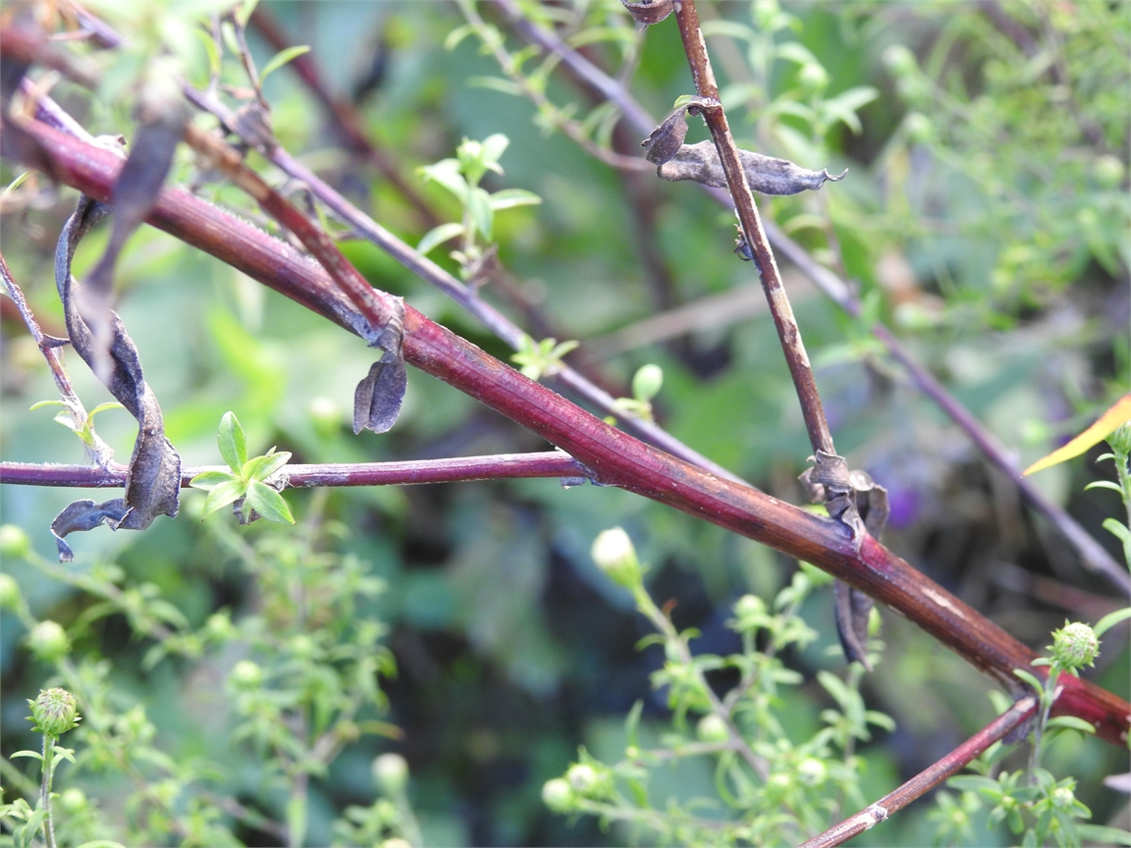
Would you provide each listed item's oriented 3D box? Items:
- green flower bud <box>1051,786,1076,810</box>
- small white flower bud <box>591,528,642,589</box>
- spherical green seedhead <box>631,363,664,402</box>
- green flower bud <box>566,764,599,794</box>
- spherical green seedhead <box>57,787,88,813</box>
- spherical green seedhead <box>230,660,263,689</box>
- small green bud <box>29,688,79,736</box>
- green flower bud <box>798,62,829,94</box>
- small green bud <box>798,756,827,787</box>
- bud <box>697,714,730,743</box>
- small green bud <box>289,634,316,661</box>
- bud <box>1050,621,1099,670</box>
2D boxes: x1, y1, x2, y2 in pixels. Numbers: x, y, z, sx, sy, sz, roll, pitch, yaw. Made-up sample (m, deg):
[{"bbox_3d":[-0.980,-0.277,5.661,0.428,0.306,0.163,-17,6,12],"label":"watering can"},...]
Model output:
[{"bbox_3d":[0.094,0.070,0.460,0.004,0.004,0.004,8,41,0],"label":"green flower bud"},{"bbox_3d":[0.009,0.025,0.450,0.008,0.011,0.008,-28,12,0],"label":"small white flower bud"},{"bbox_3d":[0.015,-0.008,0.460,0.006,0.007,0.006,12,12,0],"label":"spherical green seedhead"},{"bbox_3d":[0.004,0.081,0.560,0.007,0.007,0.007,-15,39,0],"label":"green flower bud"},{"bbox_3d":[-0.104,0.080,0.520,0.006,0.005,0.006,0,18,0],"label":"spherical green seedhead"},{"bbox_3d":[-0.071,0.056,0.550,0.007,0.007,0.007,0,18,0],"label":"spherical green seedhead"},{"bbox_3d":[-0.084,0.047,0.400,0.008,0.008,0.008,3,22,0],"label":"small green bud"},{"bbox_3d":[0.061,-0.085,0.600,0.008,0.008,0.008,0,24,0],"label":"green flower bud"},{"bbox_3d":[0.047,0.067,0.470,0.006,0.005,0.006,0,45,0],"label":"small green bud"},{"bbox_3d":[0.028,0.058,0.470,0.006,0.006,0.006,-12,17,0],"label":"bud"},{"bbox_3d":[-0.061,0.052,0.570,0.006,0.006,0.006,0,18,0],"label":"small green bud"},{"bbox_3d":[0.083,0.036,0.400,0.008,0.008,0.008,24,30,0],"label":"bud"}]

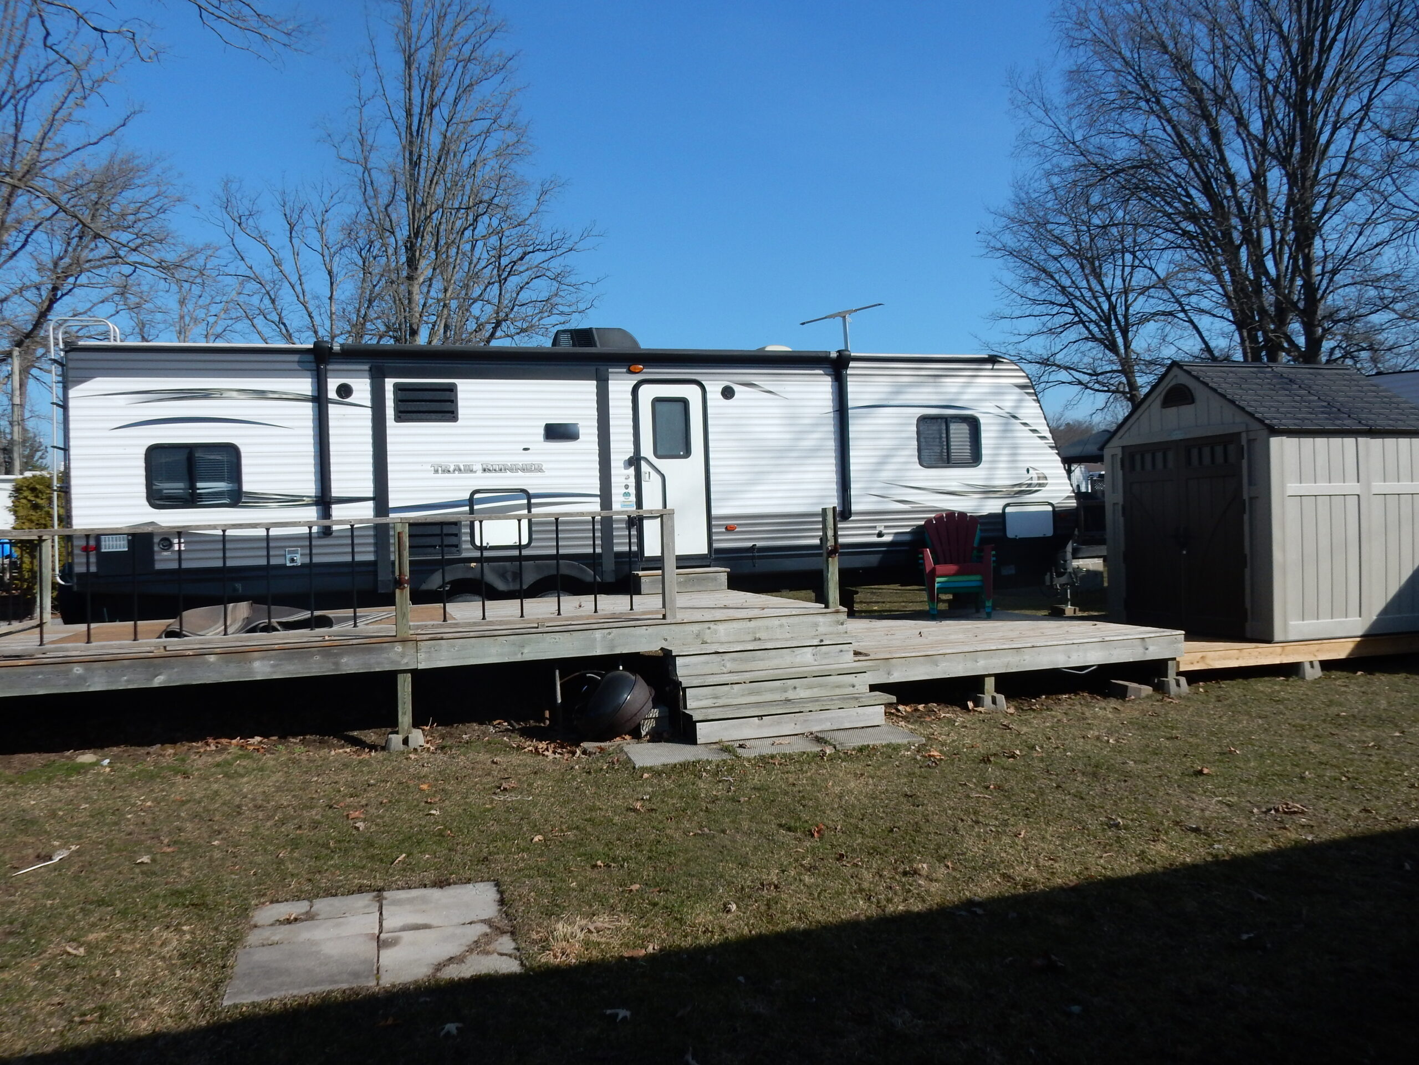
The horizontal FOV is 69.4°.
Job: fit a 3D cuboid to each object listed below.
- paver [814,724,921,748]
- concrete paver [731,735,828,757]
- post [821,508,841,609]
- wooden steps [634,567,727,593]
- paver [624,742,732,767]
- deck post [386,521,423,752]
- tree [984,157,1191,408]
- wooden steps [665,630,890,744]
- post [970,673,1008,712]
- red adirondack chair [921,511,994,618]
[{"bbox_3d":[1.047,1.417,7.042,0.620,0.050,0.610,-2,1,-15],"label":"paver"},{"bbox_3d":[0.418,1.437,6.882,0.620,0.050,0.610,-2,1,-14],"label":"concrete paver"},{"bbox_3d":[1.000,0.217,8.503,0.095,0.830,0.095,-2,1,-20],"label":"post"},{"bbox_3d":[-0.322,0.504,10.871,1.020,0.240,0.420,-2,1,-17],"label":"wooden steps"},{"bbox_3d":[-0.236,1.457,6.690,0.620,0.050,0.610,-2,1,-14],"label":"paver"},{"bbox_3d":[-2.083,0.693,6.934,0.220,1.550,0.220,-2,1,-21],"label":"deck post"},{"bbox_3d":[10.348,-4.754,27.955,5.400,10.623,5.300,-2,1,0],"label":"tree"},{"bbox_3d":[0.483,1.128,7.512,1.500,0.570,0.830,-2,1,-19],"label":"wooden steps"},{"bbox_3d":[2.172,1.251,8.105,0.230,0.314,0.230,-2,1,-19],"label":"post"},{"bbox_3d":[2.673,0.337,11.105,0.780,1.120,0.900,-2,1,9],"label":"red adirondack chair"}]

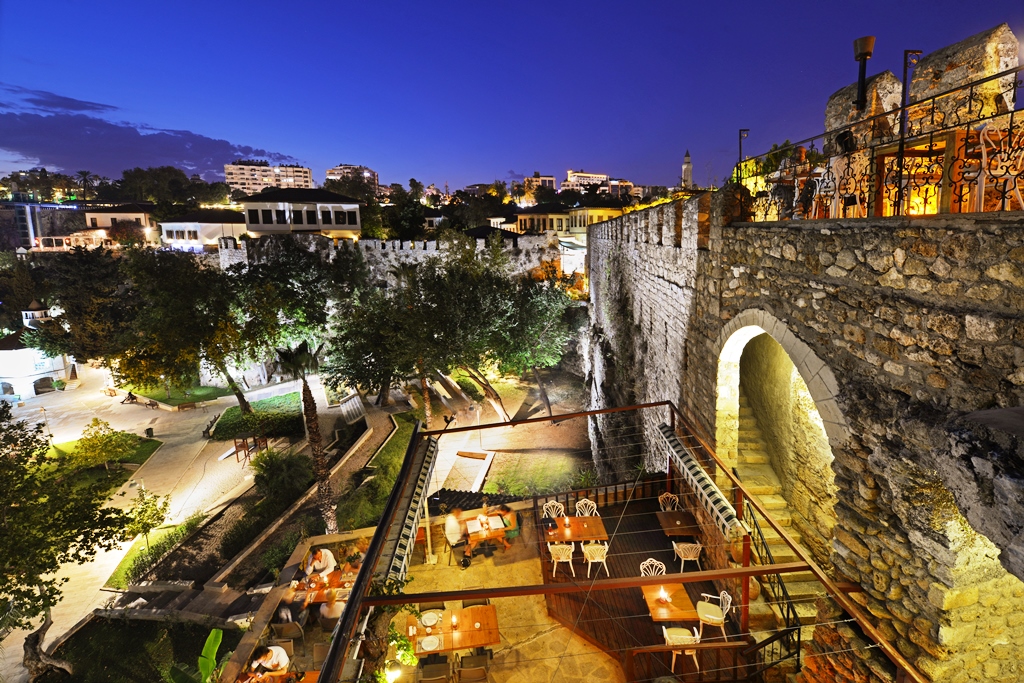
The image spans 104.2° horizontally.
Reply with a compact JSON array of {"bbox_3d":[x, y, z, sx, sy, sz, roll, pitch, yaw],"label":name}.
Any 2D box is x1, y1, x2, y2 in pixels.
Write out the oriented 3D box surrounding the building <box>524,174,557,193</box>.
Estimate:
[{"bbox_3d":[14.844,-84.208,215.000,15.000,12.000,12.000,-7,15,-19],"label":"building"}]

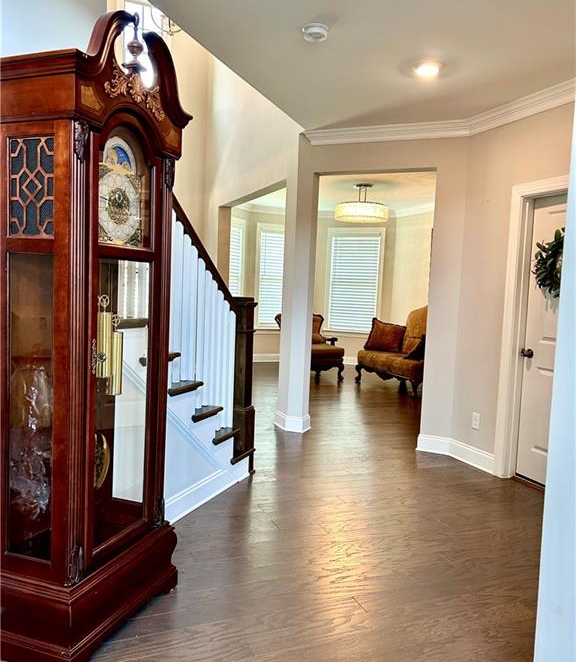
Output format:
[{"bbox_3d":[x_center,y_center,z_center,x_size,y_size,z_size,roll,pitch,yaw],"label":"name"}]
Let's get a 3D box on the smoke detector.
[{"bbox_3d":[0.150,-1.601,3.106,0.140,0.055,0.140,2,4,0],"label":"smoke detector"}]

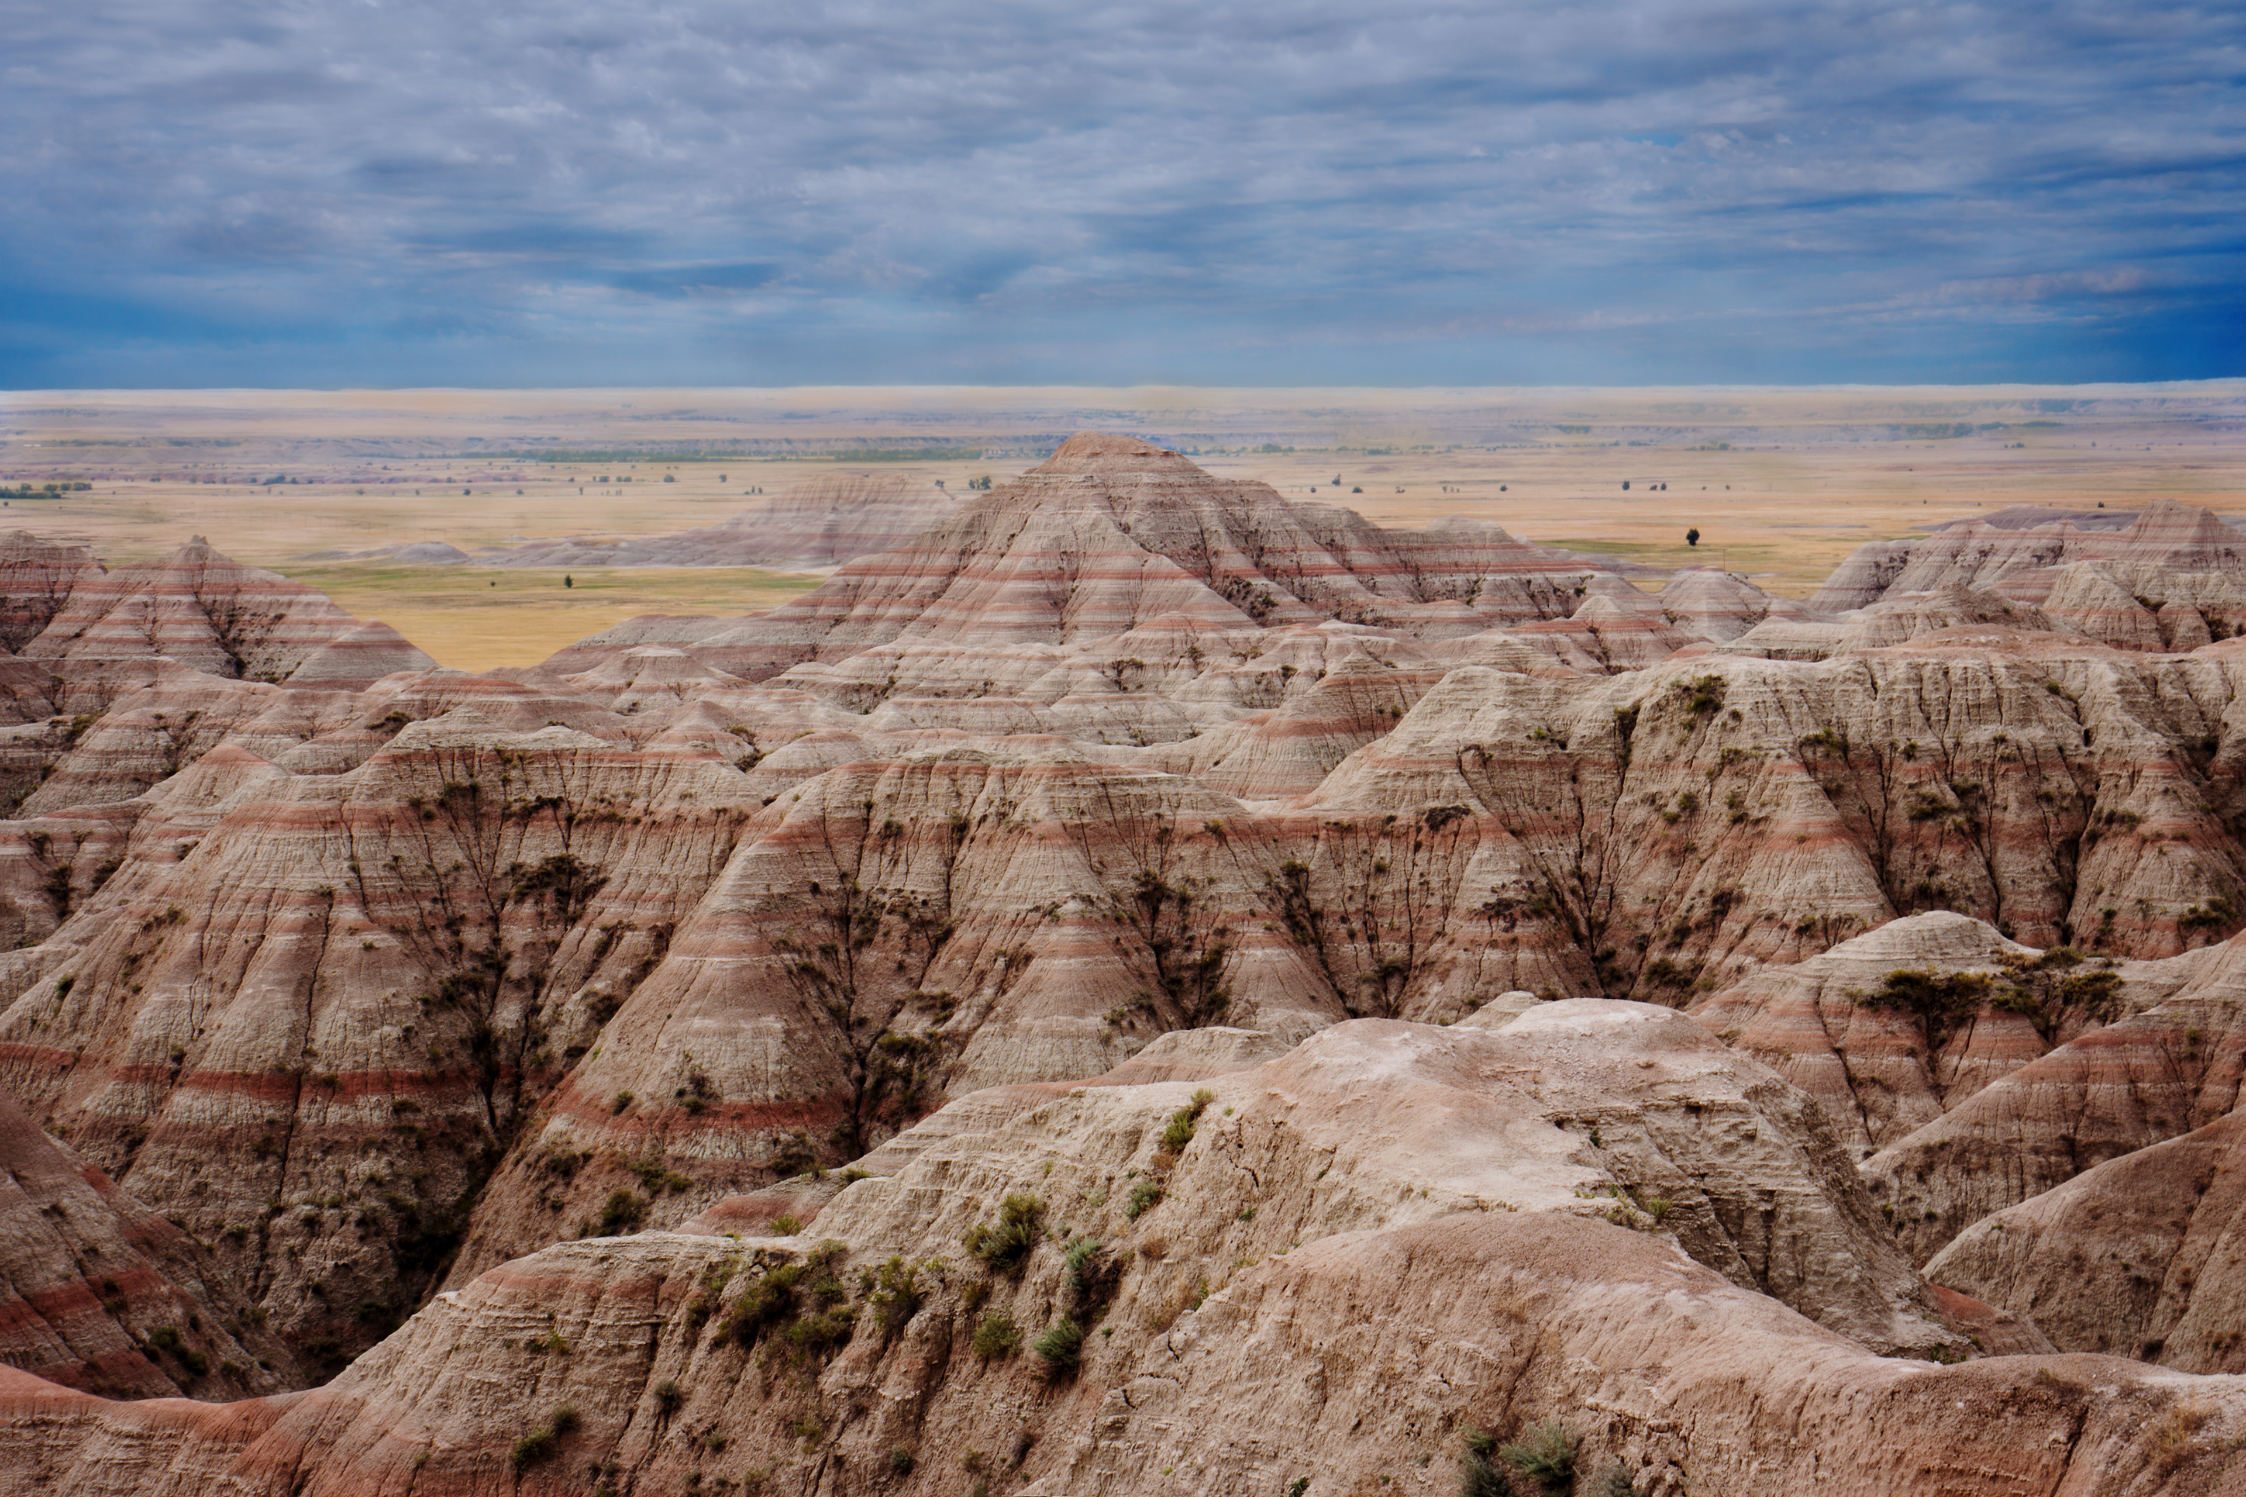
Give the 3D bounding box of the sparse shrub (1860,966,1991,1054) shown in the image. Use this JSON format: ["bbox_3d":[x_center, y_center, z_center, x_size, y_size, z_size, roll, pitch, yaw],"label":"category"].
[{"bbox_3d":[19.930,6.515,127.000,3.300,2.050,2.600,1,4,9],"label":"sparse shrub"}]

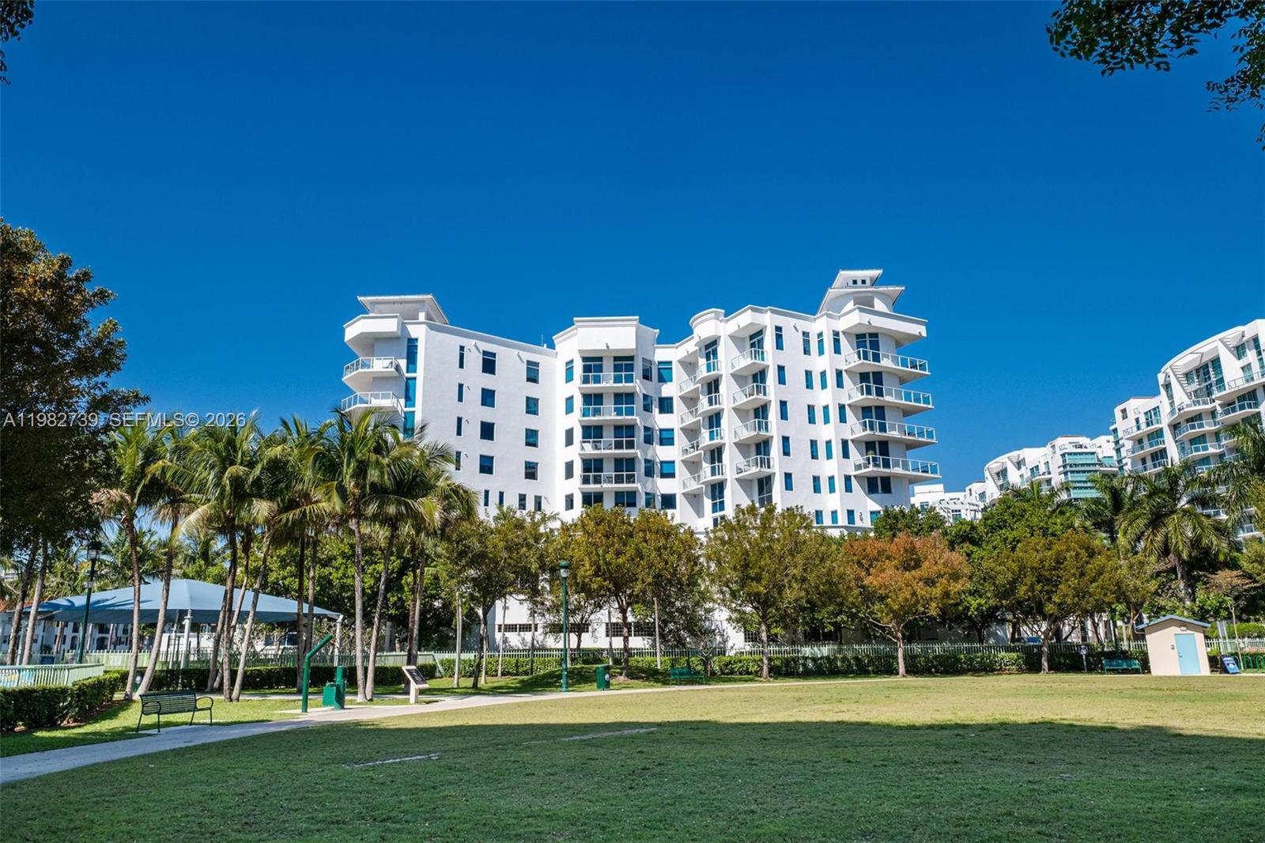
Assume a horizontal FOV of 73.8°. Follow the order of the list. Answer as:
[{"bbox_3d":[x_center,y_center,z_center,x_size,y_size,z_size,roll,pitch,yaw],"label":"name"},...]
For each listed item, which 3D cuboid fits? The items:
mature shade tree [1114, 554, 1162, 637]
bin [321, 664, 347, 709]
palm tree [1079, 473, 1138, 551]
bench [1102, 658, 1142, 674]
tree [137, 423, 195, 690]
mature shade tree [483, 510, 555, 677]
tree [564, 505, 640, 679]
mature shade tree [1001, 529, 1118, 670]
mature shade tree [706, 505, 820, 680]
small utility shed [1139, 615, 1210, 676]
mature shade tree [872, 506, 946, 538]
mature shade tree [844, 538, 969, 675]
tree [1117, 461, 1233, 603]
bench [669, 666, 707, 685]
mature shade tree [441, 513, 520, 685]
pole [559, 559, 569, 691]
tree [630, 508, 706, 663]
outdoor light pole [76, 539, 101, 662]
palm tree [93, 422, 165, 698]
[{"bbox_3d":[31.206,11.632,51.588,3.200,6.998,3.300,-1,-14,0],"label":"mature shade tree"},{"bbox_3d":[-9.827,8.719,27.757,0.800,1.385,0.600,-4,-14,11],"label":"bin"},{"bbox_3d":[34.183,10.322,59.116,4.600,13.636,4.600,-1,-14,0],"label":"palm tree"},{"bbox_3d":[26.729,13.341,46.076,1.850,0.850,0.650,-7,-15,23],"label":"bench"},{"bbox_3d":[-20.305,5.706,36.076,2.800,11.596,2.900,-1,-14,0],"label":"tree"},{"bbox_3d":[-5.519,8.207,40.748,3.600,8.151,3.800,-1,-14,0],"label":"mature shade tree"},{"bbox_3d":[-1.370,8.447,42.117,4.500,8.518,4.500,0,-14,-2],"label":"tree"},{"bbox_3d":[24.336,10.187,48.094,6.300,7.883,6.300,-7,-15,25],"label":"mature shade tree"},{"bbox_3d":[7.127,9.120,45.694,6.200,9.295,6.200,-3,-14,8],"label":"mature shade tree"},{"bbox_3d":[29.038,11.967,45.260,3.100,3.064,2.800,-9,-16,30],"label":"small utility shed"},{"bbox_3d":[18.634,10.867,56.241,6.000,10.589,6.000,-5,-14,17],"label":"mature shade tree"},{"bbox_3d":[15.027,10.060,46.544,6.500,7.675,6.500,-5,-14,17],"label":"mature shade tree"},{"bbox_3d":[34.823,8.845,53.491,6.000,12.771,6.000,-9,-16,32],"label":"tree"},{"bbox_3d":[2.744,12.600,41.782,0.620,0.835,1.830,-14,-19,42],"label":"bench"},{"bbox_3d":[-7.359,8.522,40.433,4.100,8.158,4.100,2,-14,-10],"label":"mature shade tree"},{"bbox_3d":[-2.950,8.792,36.469,0.460,5.565,0.460,-1,-14,0],"label":"pole"},{"bbox_3d":[1.868,8.738,43.009,4.400,8.636,4.400,-1,-14,2],"label":"tree"},{"bbox_3d":[-21.113,7.538,32.531,0.480,5.991,0.480,-1,-14,0],"label":"outdoor light pole"},{"bbox_3d":[-21.806,5.647,35.788,3.000,11.652,3.100,-1,-14,0],"label":"palm tree"}]

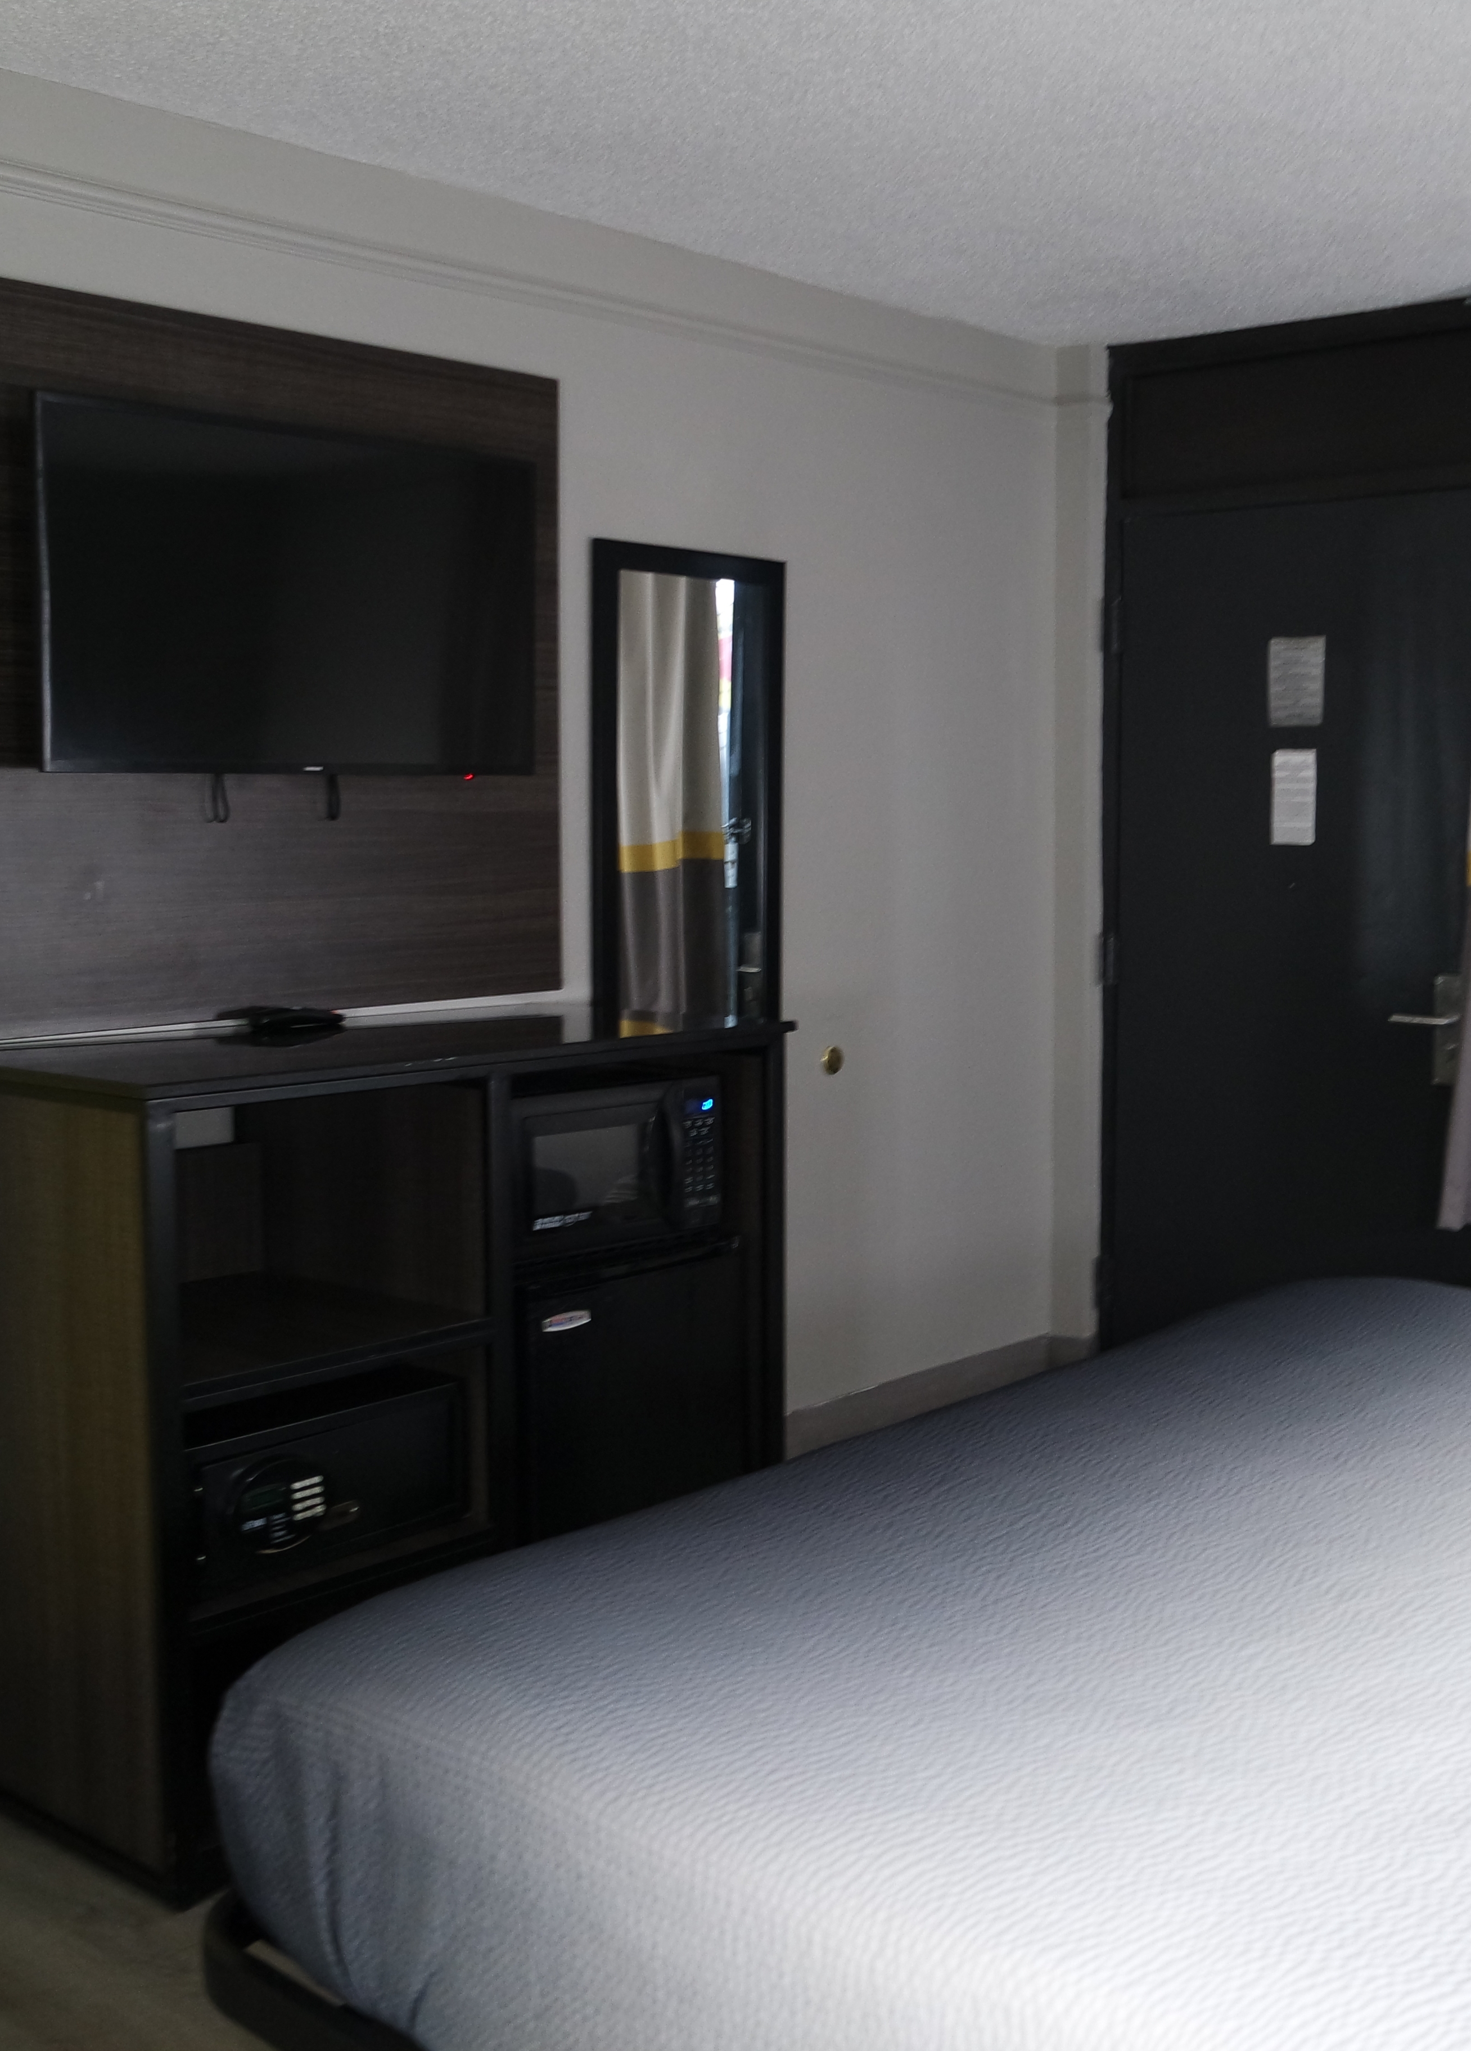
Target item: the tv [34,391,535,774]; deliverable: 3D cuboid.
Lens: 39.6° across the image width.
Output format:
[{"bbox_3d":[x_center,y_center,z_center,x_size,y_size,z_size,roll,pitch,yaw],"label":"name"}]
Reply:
[{"bbox_3d":[-0.683,-0.662,3.224,0.906,0.524,0.065,-6,9,-45],"label":"tv"}]

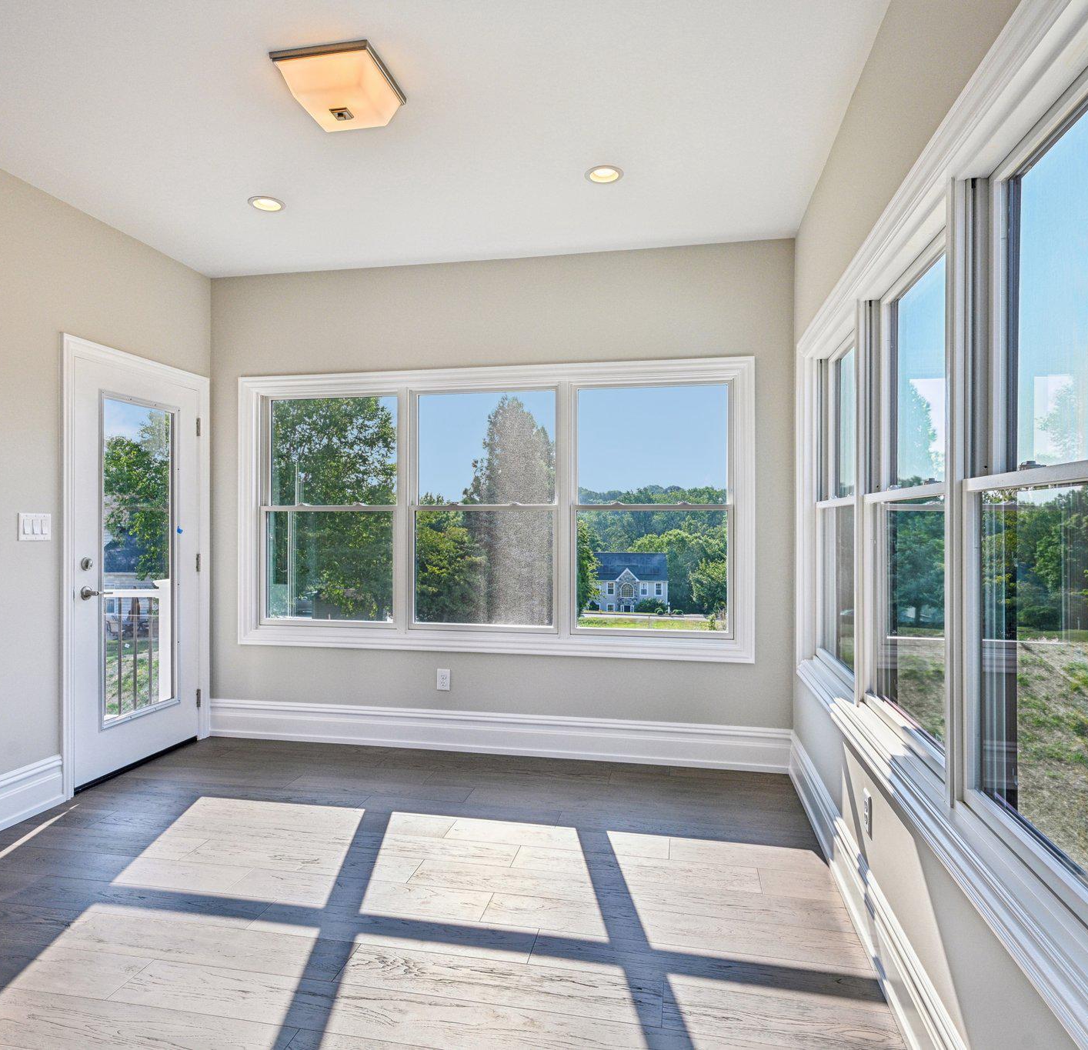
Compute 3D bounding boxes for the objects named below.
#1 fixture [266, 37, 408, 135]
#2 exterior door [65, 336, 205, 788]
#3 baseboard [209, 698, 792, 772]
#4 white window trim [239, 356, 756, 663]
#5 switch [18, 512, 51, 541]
[{"bbox_3d":[-0.667,-1.415,2.322,0.330,0.125,0.330,0,0,11],"label":"fixture"},{"bbox_3d":[-2.113,0.185,3.688,0.060,2.085,0.935,0,0,11],"label":"exterior door"},{"bbox_3d":[-0.363,1.158,3.891,3.330,0.225,0.022,0,0,11],"label":"baseboard"},{"bbox_3d":[-0.358,-0.080,3.923,2.950,1.590,0.110,0,0,11],"label":"white window trim"},{"bbox_3d":[-2.224,0.010,3.061,0.010,0.117,0.158,0,0,11],"label":"switch"}]

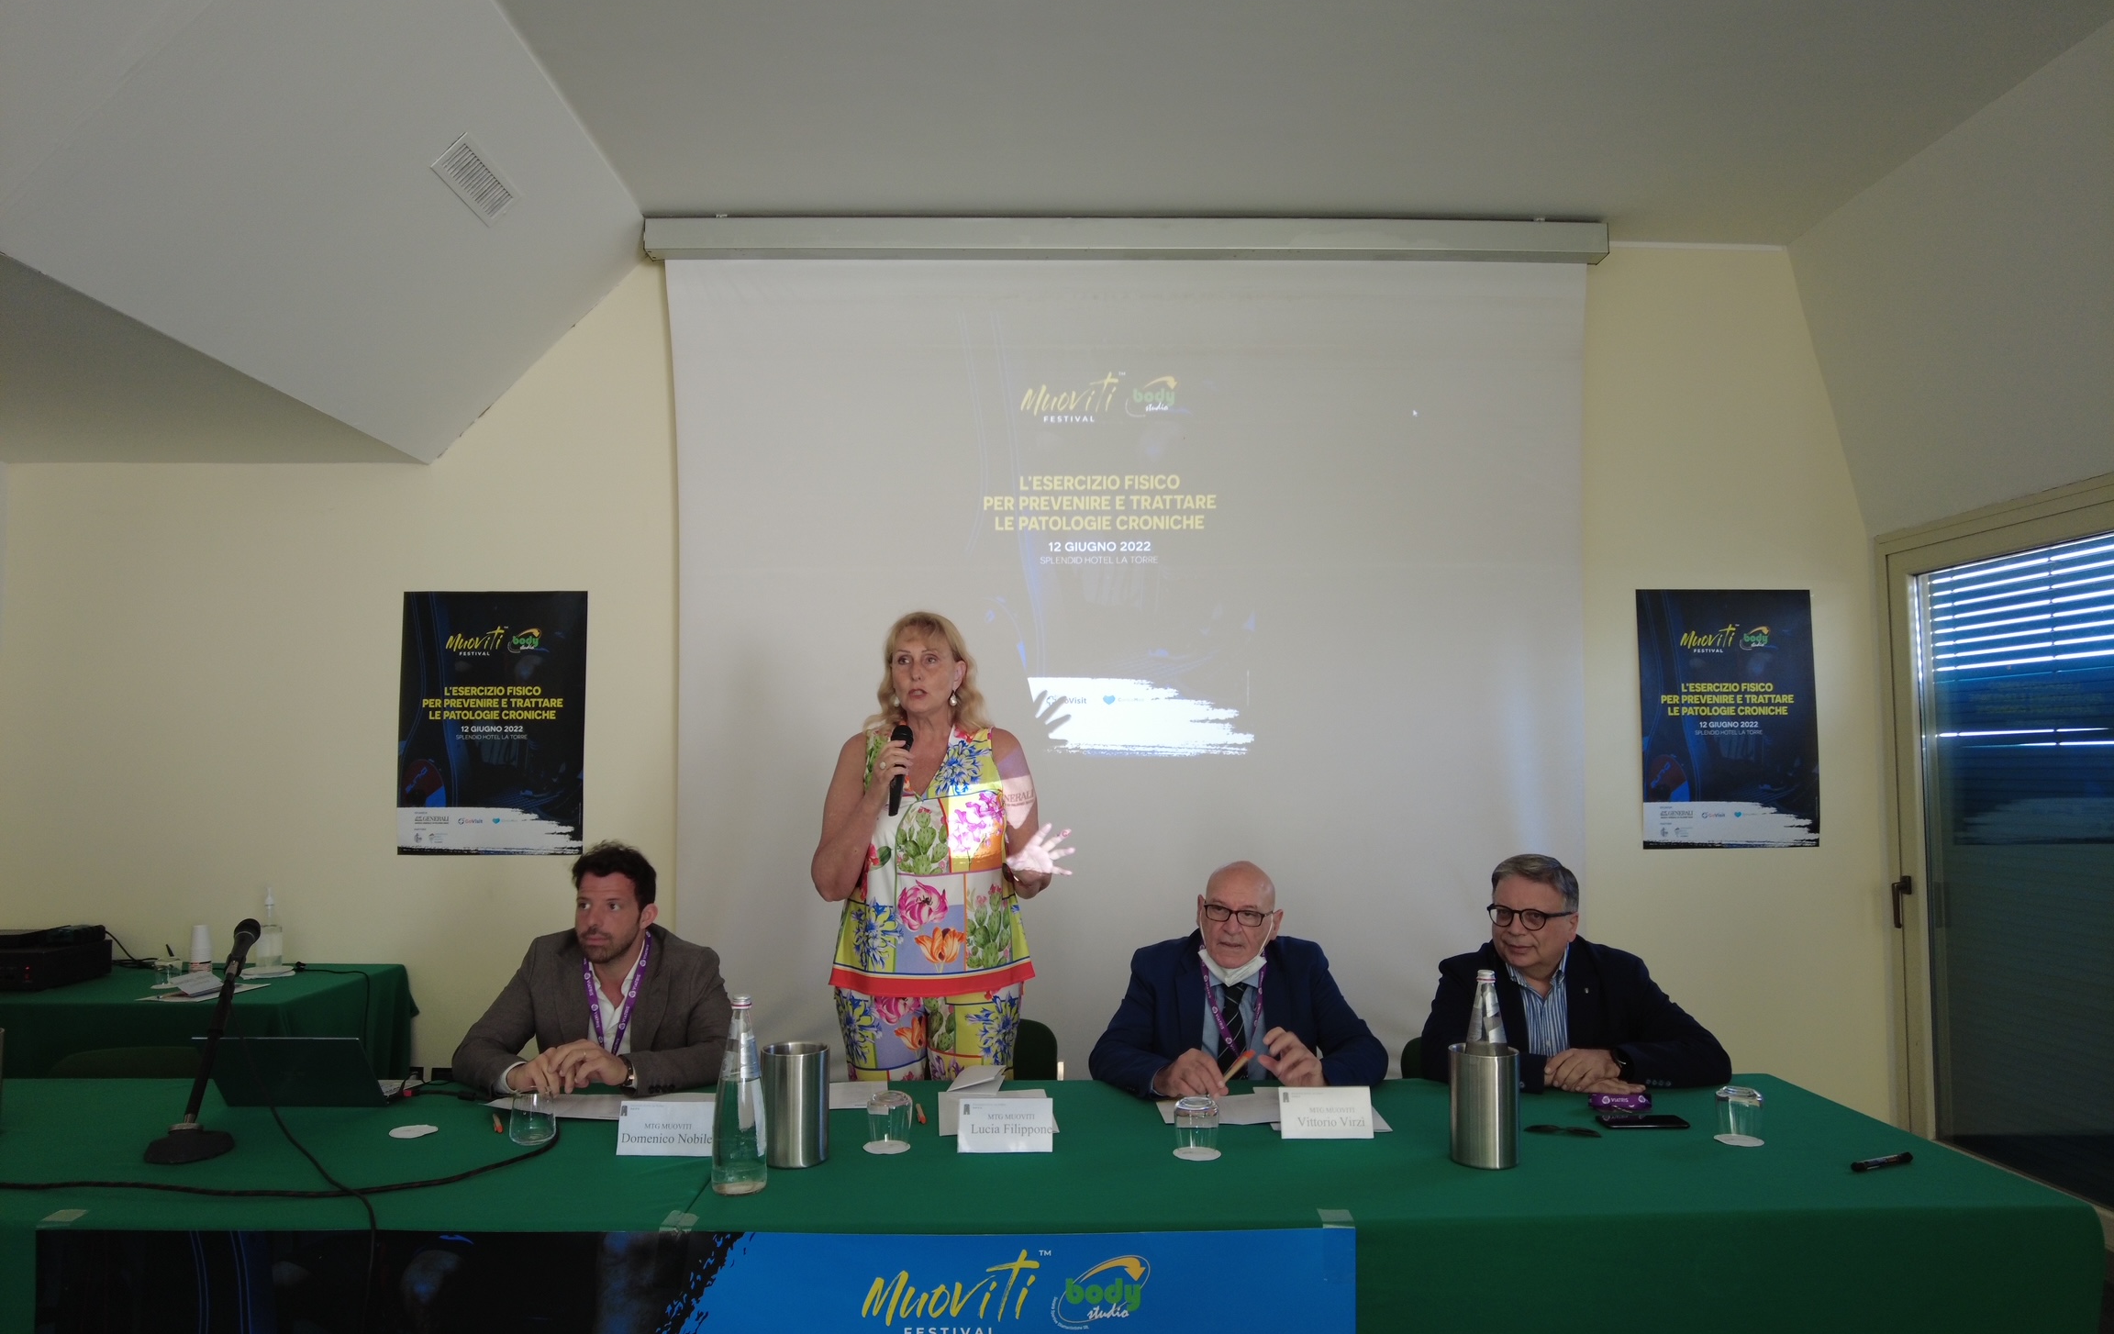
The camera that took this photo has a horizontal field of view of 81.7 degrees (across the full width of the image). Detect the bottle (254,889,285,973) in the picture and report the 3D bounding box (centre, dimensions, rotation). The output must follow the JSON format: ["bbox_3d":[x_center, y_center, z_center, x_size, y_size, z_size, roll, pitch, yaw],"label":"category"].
[{"bbox_3d":[-2.425,0.806,3.771,0.080,0.241,0.080,0,-4,-7],"label":"bottle"}]

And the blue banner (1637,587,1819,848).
[{"bbox_3d":[2.201,0.169,4.002,0.594,0.841,0.010,0,-3,-1],"label":"blue banner"}]

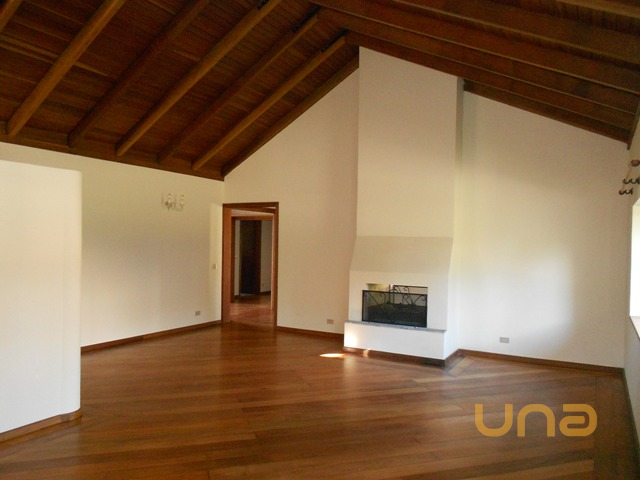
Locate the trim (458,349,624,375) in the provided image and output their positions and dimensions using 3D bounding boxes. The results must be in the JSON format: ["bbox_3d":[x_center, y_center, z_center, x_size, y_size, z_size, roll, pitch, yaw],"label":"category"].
[{"bbox_3d":[2.740,1.546,6.132,1.940,0.090,0.025,1,0,29],"label":"trim"}]

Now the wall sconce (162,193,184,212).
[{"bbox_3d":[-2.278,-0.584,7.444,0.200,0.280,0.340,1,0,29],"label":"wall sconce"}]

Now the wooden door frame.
[{"bbox_3d":[-1.198,0.447,8.391,1.200,2.175,0.160,1,0,29],"label":"wooden door frame"}]

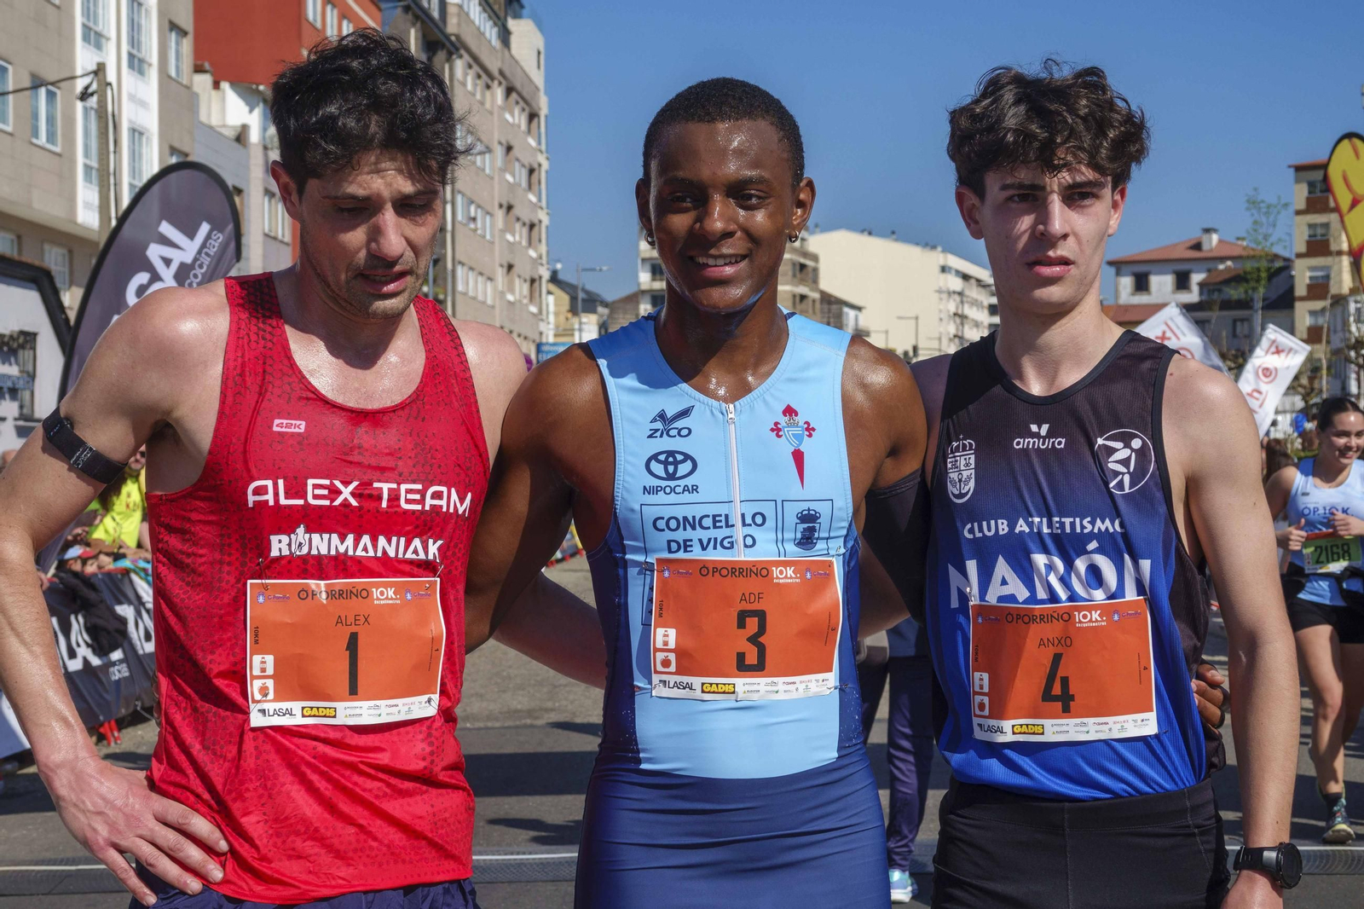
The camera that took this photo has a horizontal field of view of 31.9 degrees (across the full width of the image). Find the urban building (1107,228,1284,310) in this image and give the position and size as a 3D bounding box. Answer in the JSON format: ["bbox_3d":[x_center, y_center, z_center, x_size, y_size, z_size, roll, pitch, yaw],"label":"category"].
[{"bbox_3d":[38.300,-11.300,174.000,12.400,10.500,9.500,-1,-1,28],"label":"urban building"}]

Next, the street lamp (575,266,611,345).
[{"bbox_3d":[-3.470,-2.600,94.000,1.400,9.800,0.300,0,-1,6],"label":"street lamp"}]

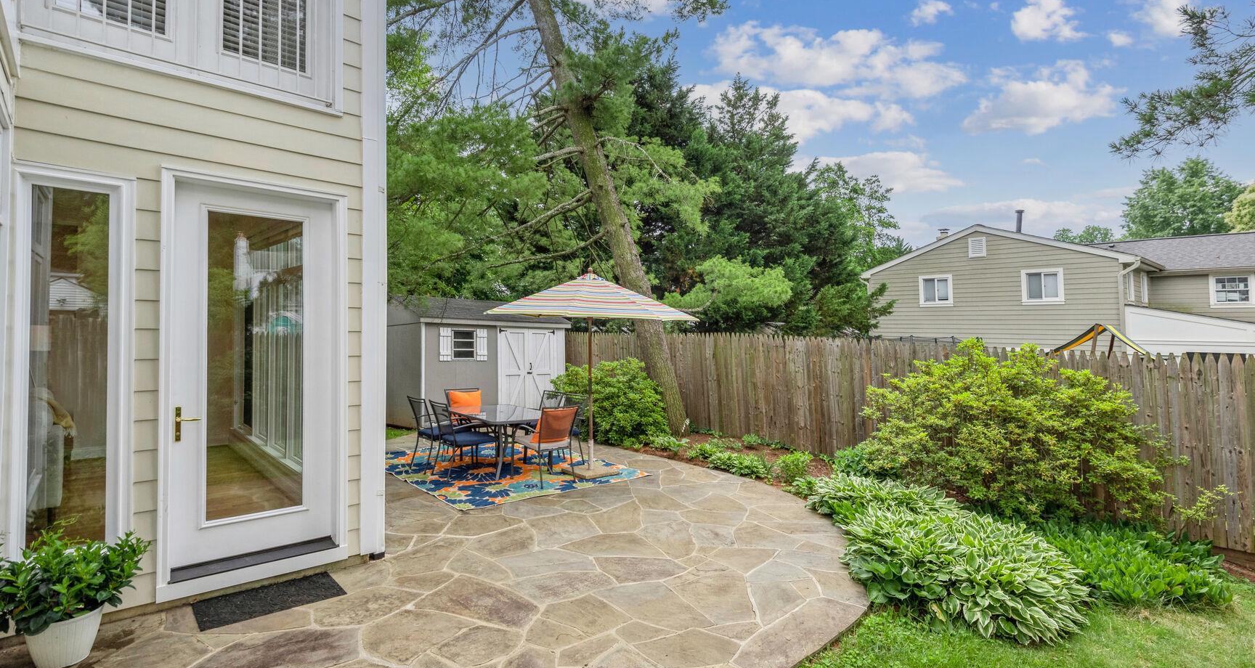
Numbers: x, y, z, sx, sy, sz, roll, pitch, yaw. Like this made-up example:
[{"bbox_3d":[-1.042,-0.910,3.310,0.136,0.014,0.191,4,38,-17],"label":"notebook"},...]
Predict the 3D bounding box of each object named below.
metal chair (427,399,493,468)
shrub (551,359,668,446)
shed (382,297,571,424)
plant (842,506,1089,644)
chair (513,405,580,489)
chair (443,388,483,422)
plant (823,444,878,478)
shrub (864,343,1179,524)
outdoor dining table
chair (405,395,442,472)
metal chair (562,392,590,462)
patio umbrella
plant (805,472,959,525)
[{"bbox_3d":[-2.076,1.308,7.037,0.680,0.925,0.600,1,-1,-41],"label":"metal chair"},{"bbox_3d":[-0.305,1.102,9.636,1.980,1.370,1.650,0,-1,26],"label":"shrub"},{"bbox_3d":[-3.765,0.521,13.310,3.600,2.750,3.450,1,-1,-41],"label":"shed"},{"bbox_3d":[2.146,1.574,3.811,1.220,0.460,1.200,0,-1,12],"label":"plant"},{"bbox_3d":[-1.000,1.298,6.712,0.600,0.925,0.680,1,-2,-45],"label":"chair"},{"bbox_3d":[-2.290,1.296,8.054,0.580,0.940,0.660,1,-1,-37],"label":"chair"},{"bbox_3d":[2.880,1.634,7.099,0.780,0.420,0.720,0,-1,18],"label":"plant"},{"bbox_3d":[4.018,1.014,6.012,1.400,1.850,2.650,1,-1,-43],"label":"shrub"},{"bbox_3d":[-1.649,1.397,7.328,1.000,0.720,1.620,1,-1,-38],"label":"outdoor dining table"},{"bbox_3d":[-2.460,1.286,7.294,0.670,0.940,0.570,1,-1,-43],"label":"chair"},{"bbox_3d":[-0.961,1.315,7.583,0.680,0.925,0.600,1,-1,-42],"label":"metal chair"},{"bbox_3d":[-0.455,0.472,6.964,2.700,2.560,2.700,0,-1,0],"label":"patio umbrella"},{"bbox_3d":[2.420,1.540,5.280,1.360,0.380,0.820,0,-1,9],"label":"plant"}]

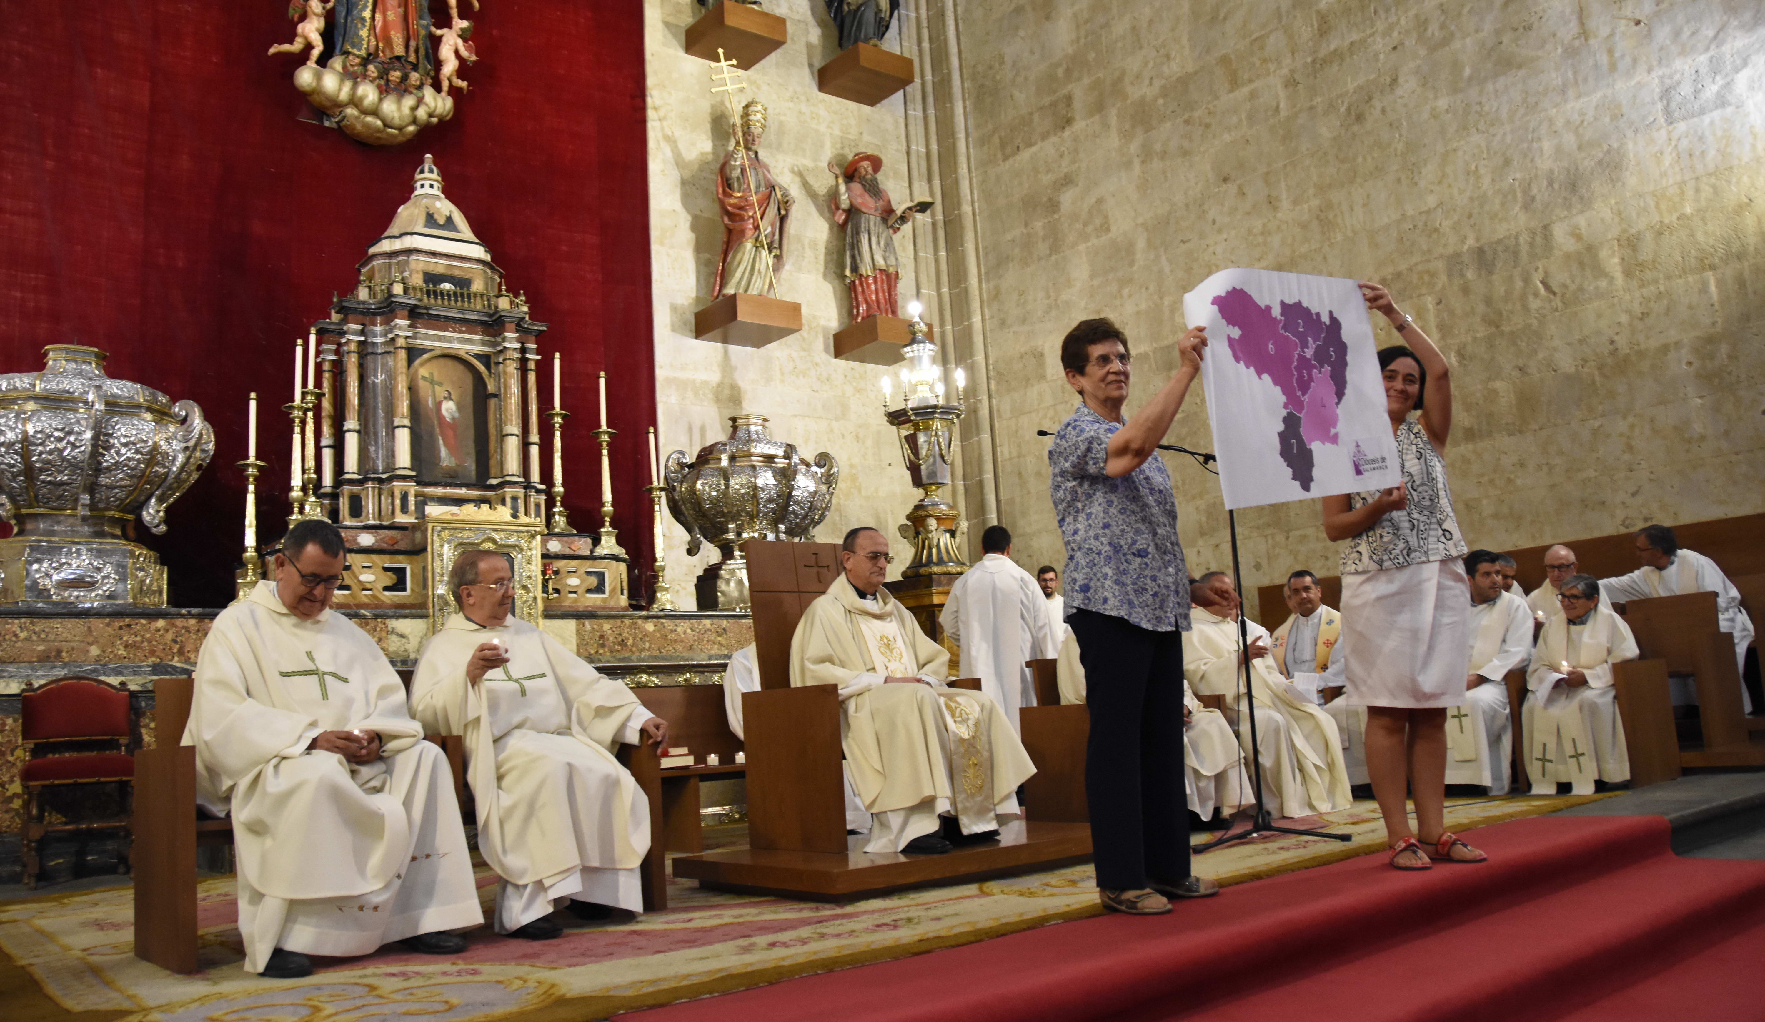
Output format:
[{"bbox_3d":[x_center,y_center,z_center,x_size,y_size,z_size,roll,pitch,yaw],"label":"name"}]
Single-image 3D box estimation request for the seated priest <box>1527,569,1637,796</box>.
[{"bbox_3d":[3.372,0.780,6.409,0.600,1.090,0.780,-12,-12,43],"label":"seated priest"}]

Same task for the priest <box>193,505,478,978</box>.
[{"bbox_3d":[-1.575,0.609,3.747,0.720,1.230,0.820,3,-11,-39],"label":"priest"}]

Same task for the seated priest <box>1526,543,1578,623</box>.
[{"bbox_3d":[3.934,0.814,7.613,0.750,1.220,0.600,3,-11,-39],"label":"seated priest"}]

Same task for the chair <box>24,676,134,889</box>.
[{"bbox_3d":[-4.088,1.356,6.777,0.509,1.048,0.509,3,-11,-38],"label":"chair"}]

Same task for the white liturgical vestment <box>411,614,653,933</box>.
[{"bbox_3d":[-1.169,0.775,4.299,0.753,1.018,0.794,2,-10,-34],"label":"white liturgical vestment"}]

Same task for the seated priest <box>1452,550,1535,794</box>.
[{"bbox_3d":[3.061,0.811,6.829,0.800,1.200,0.620,3,-11,-39],"label":"seated priest"}]

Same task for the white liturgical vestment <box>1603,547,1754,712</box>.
[{"bbox_3d":[4.346,0.703,7.344,0.750,1.200,0.700,0,-10,-22],"label":"white liturgical vestment"}]

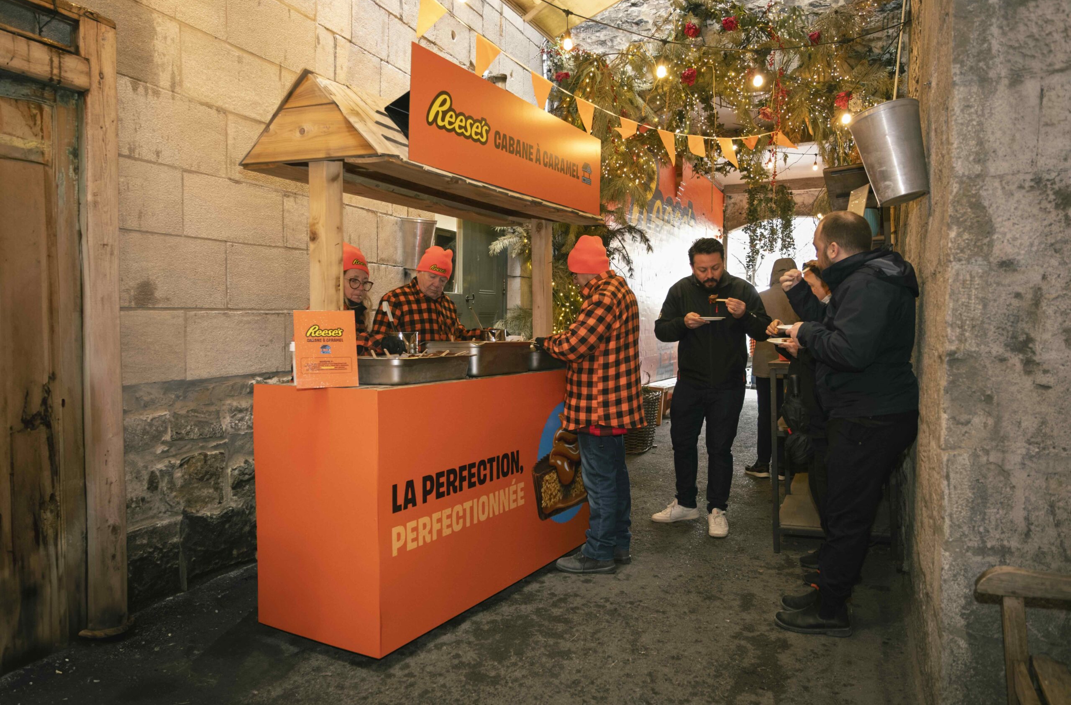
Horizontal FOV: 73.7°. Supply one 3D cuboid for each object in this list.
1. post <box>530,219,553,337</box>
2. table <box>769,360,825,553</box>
[{"bbox_3d":[0.043,-0.340,4.139,0.090,0.838,0.090,1,2,31],"label":"post"},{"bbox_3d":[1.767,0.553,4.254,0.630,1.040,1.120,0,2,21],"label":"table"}]

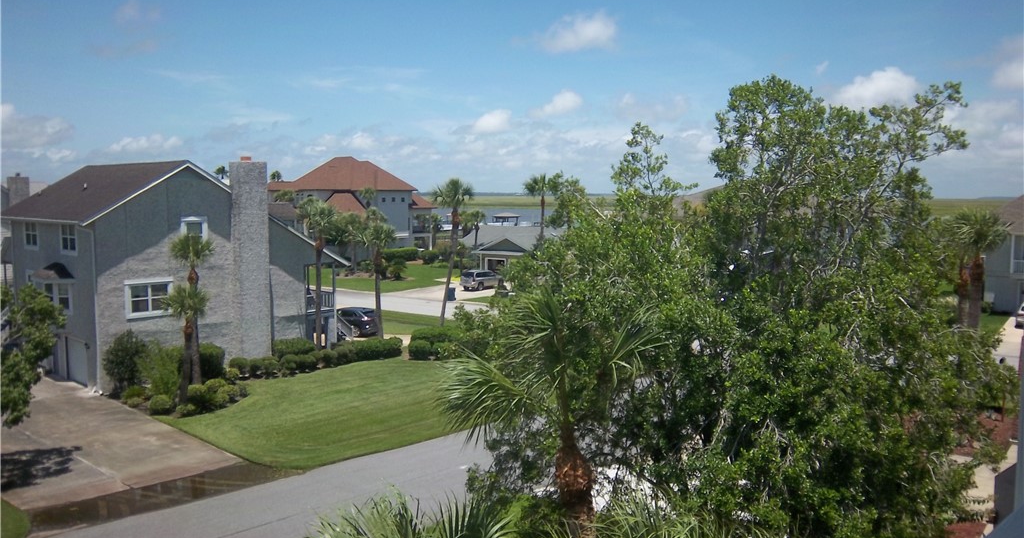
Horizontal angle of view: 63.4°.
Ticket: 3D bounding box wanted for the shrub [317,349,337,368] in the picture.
[{"bbox_3d":[-10.026,4.770,44.993,1.000,0.920,1.000,1,5,0],"label":"shrub"}]

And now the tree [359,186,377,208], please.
[{"bbox_3d":[-17.962,-5.172,102.959,2.200,10.300,2.200,-1,5,-10],"label":"tree"}]

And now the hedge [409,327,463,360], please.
[{"bbox_3d":[-4.089,4.177,45.662,2.800,1.300,2.000,0,5,-1],"label":"hedge"}]

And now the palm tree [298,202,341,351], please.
[{"bbox_3d":[-10.894,0.398,46.059,2.360,8.720,2.360,0,5,0],"label":"palm tree"}]

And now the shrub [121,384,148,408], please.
[{"bbox_3d":[-16.568,5.576,36.352,1.200,0.800,1.150,-2,6,-24],"label":"shrub"}]

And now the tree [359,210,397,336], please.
[{"bbox_3d":[-8.454,0.460,52.254,2.450,8.250,2.450,-1,5,-10],"label":"tree"}]

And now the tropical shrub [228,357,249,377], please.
[{"bbox_3d":[-14.038,4.944,42.564,1.000,0.930,1.000,1,5,0],"label":"tropical shrub"}]

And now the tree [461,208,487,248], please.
[{"bbox_3d":[-4.490,-3.829,103.902,2.700,7.350,2.700,1,5,0],"label":"tree"}]

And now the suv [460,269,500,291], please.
[{"bbox_3d":[-2.771,0.974,80.389,1.930,1.840,4.900,5,7,37],"label":"suv"}]

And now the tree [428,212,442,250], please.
[{"bbox_3d":[-11.077,-4.975,120.027,2.100,6.530,2.100,1,5,0],"label":"tree"}]

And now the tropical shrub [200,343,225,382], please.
[{"bbox_3d":[-15.269,4.618,42.089,1.500,1.700,1.500,-2,5,-20],"label":"tropical shrub"}]

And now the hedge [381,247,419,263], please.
[{"bbox_3d":[-15.185,-1.725,112.303,5.000,1.500,1.900,0,5,0],"label":"hedge"}]

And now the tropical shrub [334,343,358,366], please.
[{"bbox_3d":[-9.043,4.642,45.239,1.250,1.150,1.250,1,5,0],"label":"tropical shrub"}]

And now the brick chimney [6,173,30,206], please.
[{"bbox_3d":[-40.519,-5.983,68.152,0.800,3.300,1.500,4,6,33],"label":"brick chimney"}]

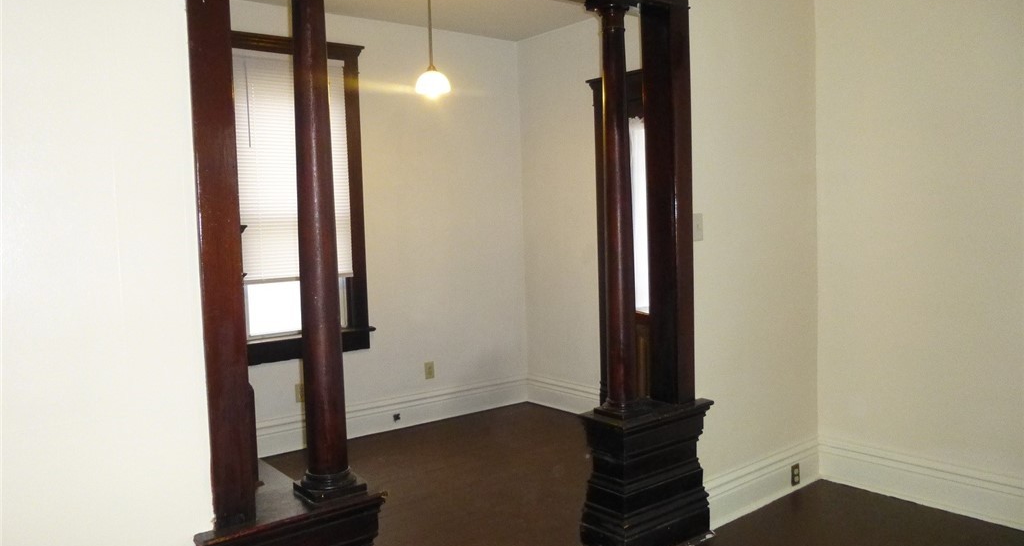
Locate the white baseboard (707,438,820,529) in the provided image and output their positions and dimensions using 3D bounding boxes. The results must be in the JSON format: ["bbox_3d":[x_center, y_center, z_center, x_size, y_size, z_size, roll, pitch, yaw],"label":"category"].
[{"bbox_3d":[1.210,1.002,3.567,1.018,0.226,0.026,-5,5,-38],"label":"white baseboard"}]

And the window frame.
[{"bbox_3d":[-1.321,-0.445,4.522,0.990,1.946,0.111,-5,5,-38],"label":"window frame"}]

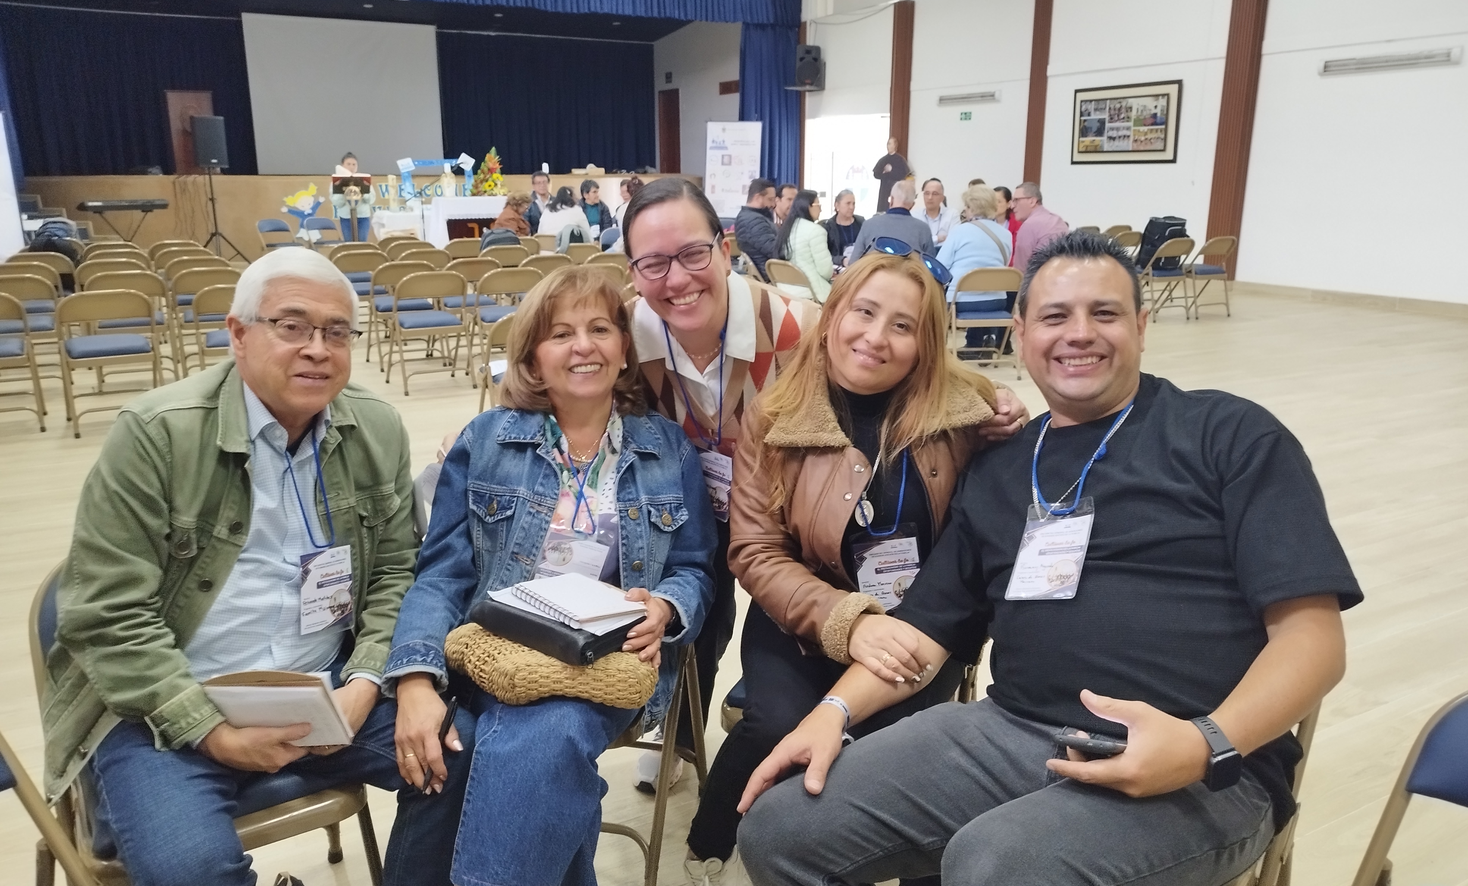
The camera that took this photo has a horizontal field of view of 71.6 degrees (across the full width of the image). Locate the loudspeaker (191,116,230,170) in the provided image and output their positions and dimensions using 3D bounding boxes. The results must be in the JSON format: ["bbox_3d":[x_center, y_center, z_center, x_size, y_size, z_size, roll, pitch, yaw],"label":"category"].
[{"bbox_3d":[-7.160,-4.109,13.906,0.420,0.700,0.390,-11,18,-35],"label":"loudspeaker"}]

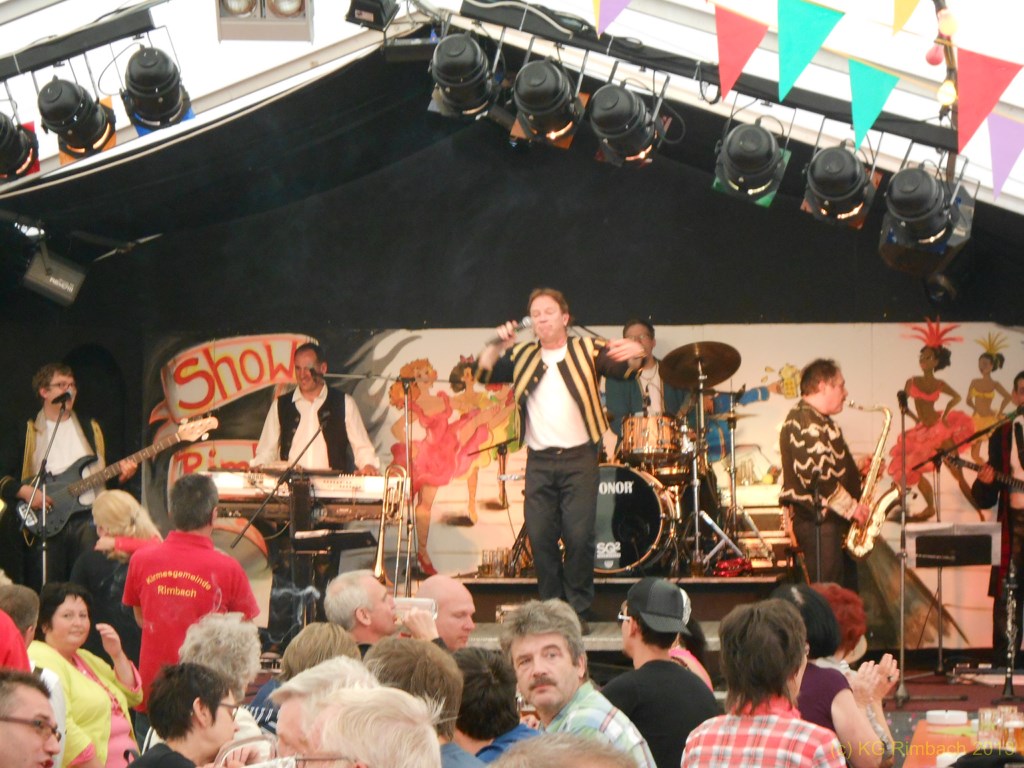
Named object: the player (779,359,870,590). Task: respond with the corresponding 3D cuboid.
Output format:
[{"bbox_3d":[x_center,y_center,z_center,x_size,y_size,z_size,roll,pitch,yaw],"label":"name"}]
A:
[{"bbox_3d":[1.595,0.720,14.000,0.500,1.700,0.520,0,-1,-6],"label":"player"}]

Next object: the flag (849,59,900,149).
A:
[{"bbox_3d":[1.291,-0.996,9.800,0.200,0.300,0.020,14,-1,6],"label":"flag"}]

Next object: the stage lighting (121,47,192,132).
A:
[{"bbox_3d":[-1.409,-1.163,10.900,0.260,0.250,0.280,-15,-36,-4],"label":"stage lighting"}]

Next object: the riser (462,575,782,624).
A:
[{"bbox_3d":[0.658,1.099,14.944,1.750,0.230,1.700,0,-1,7],"label":"riser"}]

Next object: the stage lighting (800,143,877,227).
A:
[{"bbox_3d":[1.298,-0.790,10.900,0.260,0.250,0.280,18,-20,15],"label":"stage lighting"}]

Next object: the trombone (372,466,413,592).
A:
[{"bbox_3d":[-0.620,0.939,13.700,0.270,1.100,0.240,6,-1,6],"label":"trombone"}]

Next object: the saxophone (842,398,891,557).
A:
[{"bbox_3d":[1.828,0.489,13.950,0.320,0.800,0.200,8,-1,-3],"label":"saxophone"}]

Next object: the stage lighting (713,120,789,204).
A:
[{"bbox_3d":[0.945,-0.882,10.900,0.260,0.250,0.280,18,-22,14],"label":"stage lighting"}]

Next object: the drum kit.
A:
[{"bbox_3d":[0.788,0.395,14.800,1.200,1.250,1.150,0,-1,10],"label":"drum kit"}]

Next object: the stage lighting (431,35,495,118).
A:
[{"bbox_3d":[-0.188,-1.210,10.900,0.260,0.250,0.280,15,-32,17],"label":"stage lighting"}]

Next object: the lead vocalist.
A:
[{"bbox_3d":[0.232,0.384,13.450,0.800,1.700,0.500,0,-1,14],"label":"lead vocalist"}]

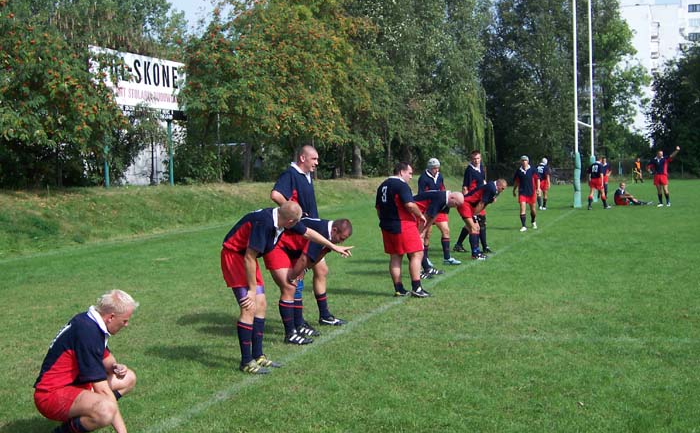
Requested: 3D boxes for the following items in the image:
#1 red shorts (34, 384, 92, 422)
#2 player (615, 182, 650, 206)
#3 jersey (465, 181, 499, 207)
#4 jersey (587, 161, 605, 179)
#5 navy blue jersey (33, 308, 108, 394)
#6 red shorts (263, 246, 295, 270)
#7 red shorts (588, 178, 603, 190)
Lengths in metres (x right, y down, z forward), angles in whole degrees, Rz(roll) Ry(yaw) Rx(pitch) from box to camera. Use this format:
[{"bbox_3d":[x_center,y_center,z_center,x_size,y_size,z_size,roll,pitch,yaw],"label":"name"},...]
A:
[{"bbox_3d":[-1.813,1.179,6.250,0.380,0.260,0.390,-2,3,3],"label":"red shorts"},{"bbox_3d":[9.785,-0.759,34.200,1.250,0.800,0.550,-1,3,5],"label":"player"},{"bbox_3d":[2.322,-0.389,17.500,0.600,0.400,0.540,-37,-6,13],"label":"jersey"},{"bbox_3d":[8.285,-1.567,33.400,0.540,0.620,0.300,1,4,38],"label":"jersey"},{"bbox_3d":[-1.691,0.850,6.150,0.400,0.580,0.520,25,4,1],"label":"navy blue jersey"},{"bbox_3d":[-0.704,0.384,9.750,0.310,0.330,0.360,-1,3,23],"label":"red shorts"},{"bbox_3d":[8.309,-1.069,33.400,0.460,0.400,0.310,1,4,38],"label":"red shorts"}]

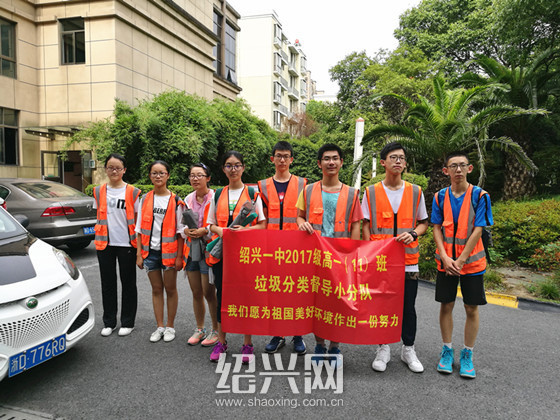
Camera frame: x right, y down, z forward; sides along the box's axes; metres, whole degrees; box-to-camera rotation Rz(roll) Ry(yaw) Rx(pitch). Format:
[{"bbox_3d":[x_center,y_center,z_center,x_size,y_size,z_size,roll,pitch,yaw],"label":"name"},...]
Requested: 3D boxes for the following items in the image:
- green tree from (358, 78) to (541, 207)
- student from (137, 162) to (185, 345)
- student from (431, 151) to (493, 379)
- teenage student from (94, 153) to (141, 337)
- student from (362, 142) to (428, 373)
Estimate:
[{"bbox_3d":[3.545,-1.082,9.087,3.800,3.288,3.700,1,4,0],"label":"green tree"},{"bbox_3d":[-1.065,0.367,4.018,0.440,1.626,0.290,0,4,-5],"label":"student"},{"bbox_3d":[1.417,0.397,3.384,0.480,1.704,0.360,2,4,21],"label":"student"},{"bbox_3d":[-1.511,0.317,4.100,0.430,1.675,0.290,0,4,-8],"label":"teenage student"},{"bbox_3d":[0.926,0.356,3.454,0.500,1.765,0.340,2,4,14],"label":"student"}]

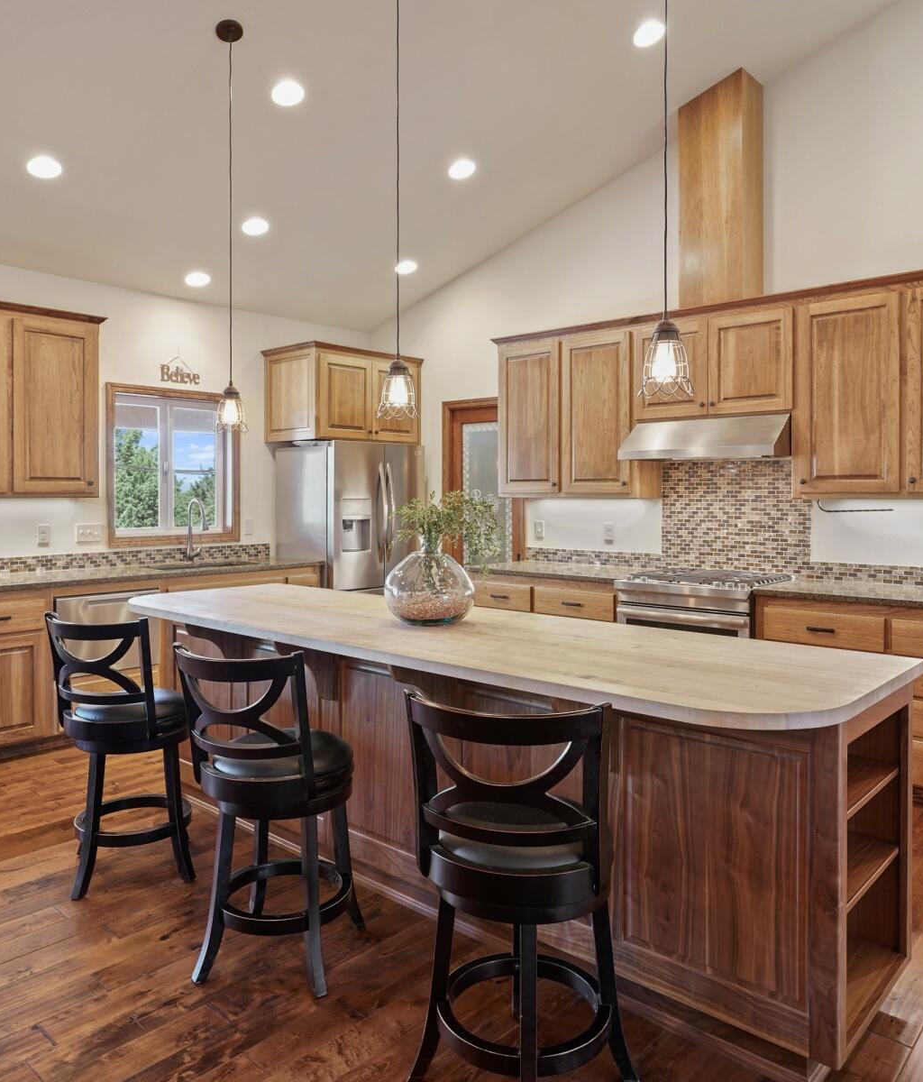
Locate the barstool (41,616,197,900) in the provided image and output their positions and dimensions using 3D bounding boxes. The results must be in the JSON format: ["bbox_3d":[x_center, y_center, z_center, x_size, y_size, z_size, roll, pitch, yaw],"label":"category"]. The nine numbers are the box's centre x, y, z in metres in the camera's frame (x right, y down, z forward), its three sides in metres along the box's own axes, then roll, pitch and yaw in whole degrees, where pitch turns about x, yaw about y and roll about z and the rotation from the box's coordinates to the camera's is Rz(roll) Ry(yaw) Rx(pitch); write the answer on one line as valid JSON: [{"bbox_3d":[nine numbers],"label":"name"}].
[{"bbox_3d":[-1.234,0.729,2.995,0.440,0.985,0.540,0,3,10],"label":"barstool"}]

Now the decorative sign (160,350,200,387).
[{"bbox_3d":[-1.943,-1.202,5.608,0.020,0.235,0.290,2,2,42],"label":"decorative sign"}]

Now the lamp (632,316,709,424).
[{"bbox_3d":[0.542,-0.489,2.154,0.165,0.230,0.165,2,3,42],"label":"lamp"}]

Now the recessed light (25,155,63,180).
[{"bbox_3d":[-2.078,-1.867,4.036,0.175,0.030,0.175,-21,-13,41],"label":"recessed light"}]

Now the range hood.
[{"bbox_3d":[1.446,-0.590,4.664,0.910,0.242,0.550,2,3,42],"label":"range hood"}]

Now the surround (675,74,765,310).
[{"bbox_3d":[1.524,-1.990,4.761,0.386,1.320,0.300,2,3,42],"label":"surround"}]

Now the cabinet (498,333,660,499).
[{"bbox_3d":[0.743,-0.802,5.248,1.000,1.035,0.340,2,2,40],"label":"cabinet"}]

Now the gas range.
[{"bbox_3d":[1.386,0.656,4.616,0.775,0.945,0.680,2,3,42],"label":"gas range"}]

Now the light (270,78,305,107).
[{"bbox_3d":[-0.836,-2.164,3.905,0.170,0.030,0.170,-12,-9,-2],"label":"light"}]

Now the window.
[{"bbox_3d":[-2.003,-0.513,5.689,0.110,1.080,1.007,2,3,42],"label":"window"}]

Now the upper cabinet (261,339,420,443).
[{"bbox_3d":[-0.911,-1.084,6.296,0.640,0.675,1.030,2,2,42],"label":"upper cabinet"}]

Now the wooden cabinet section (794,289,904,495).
[{"bbox_3d":[2.006,-0.706,4.114,0.508,0.967,0.335,2,3,41],"label":"wooden cabinet section"}]

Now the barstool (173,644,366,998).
[{"bbox_3d":[-0.546,0.761,2.418,0.440,0.985,0.540,0,3,15],"label":"barstool"}]

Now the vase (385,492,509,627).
[{"bbox_3d":[-0.064,0.051,3.020,0.430,0.490,0.380,0,2,0],"label":"vase"}]

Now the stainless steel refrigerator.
[{"bbox_3d":[-0.854,0.148,6.259,0.750,1.775,0.910,2,2,42],"label":"stainless steel refrigerator"}]

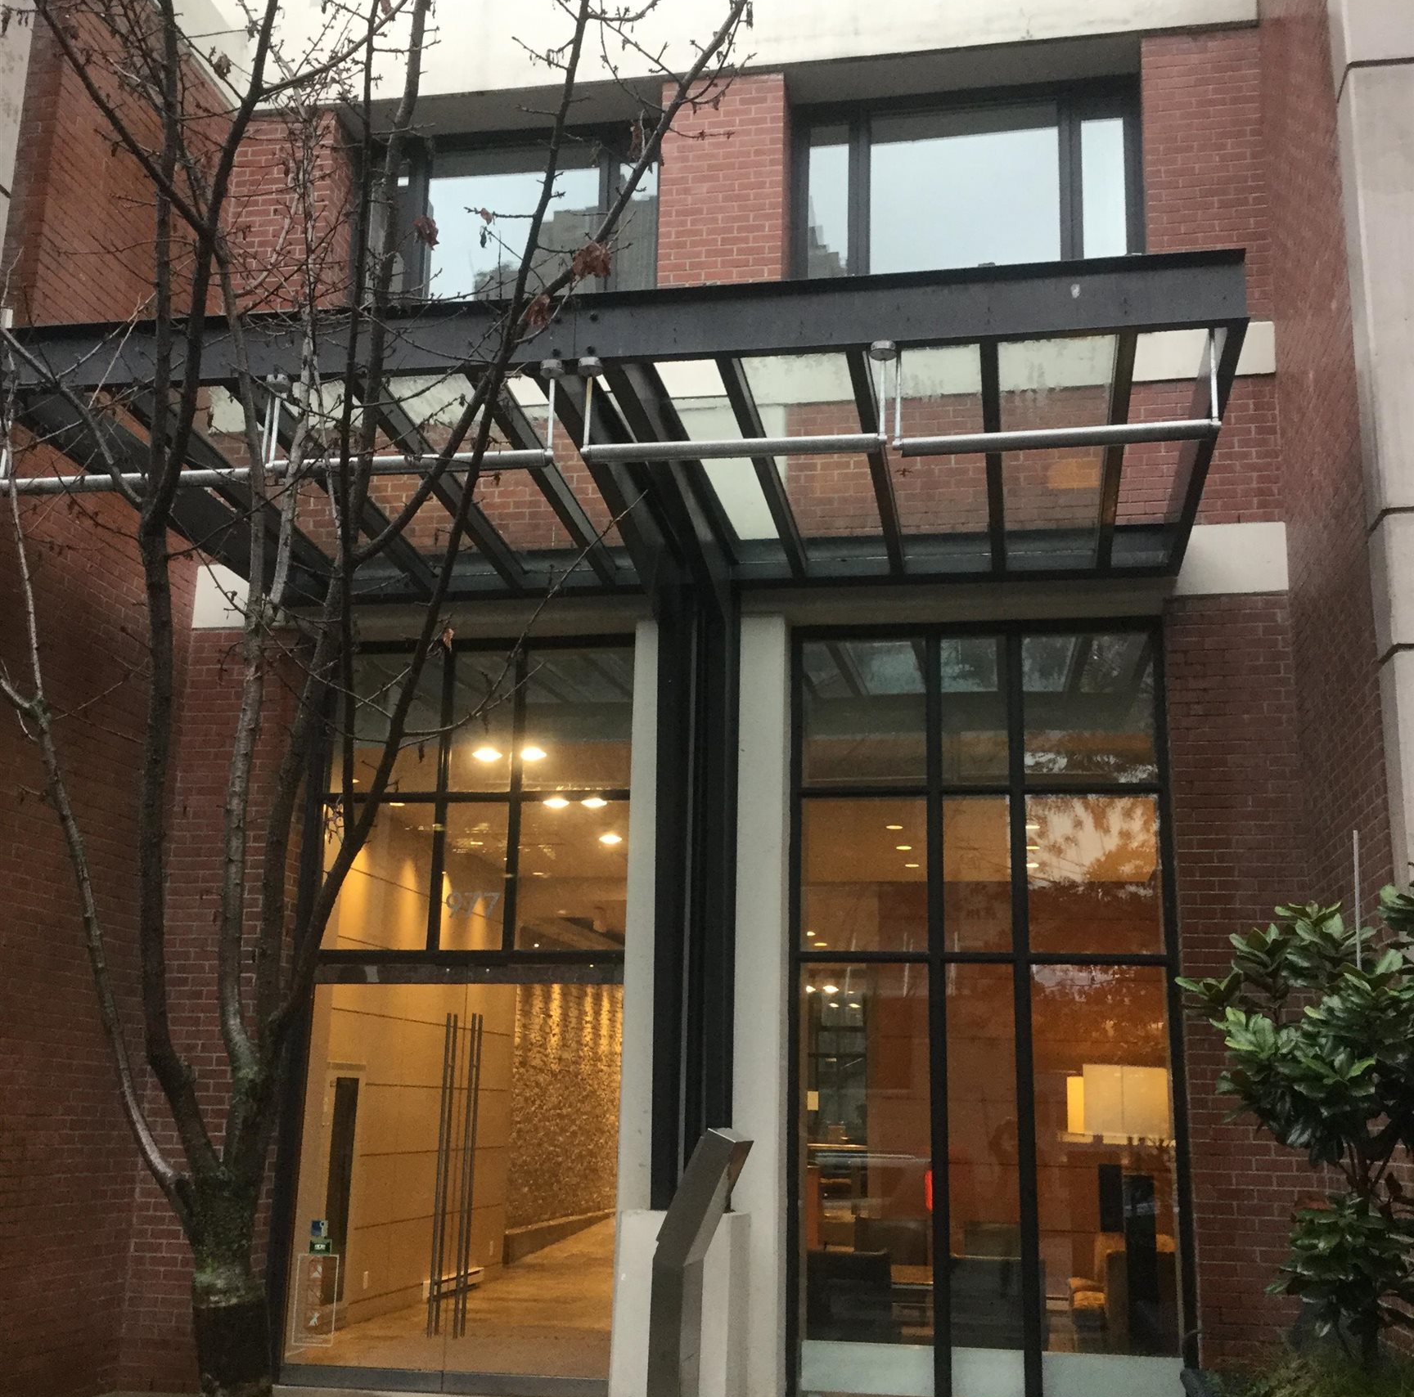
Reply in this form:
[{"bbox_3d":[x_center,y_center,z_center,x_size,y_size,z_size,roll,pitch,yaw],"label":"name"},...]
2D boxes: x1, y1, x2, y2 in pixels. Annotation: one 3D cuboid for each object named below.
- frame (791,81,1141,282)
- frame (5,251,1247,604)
[{"bbox_3d":[1.690,-3.097,11.056,2.294,1.984,0.140,-1,-15,10],"label":"frame"},{"bbox_3d":[-0.267,-1.169,8.758,5.530,0.335,3.239,-1,-15,10],"label":"frame"}]

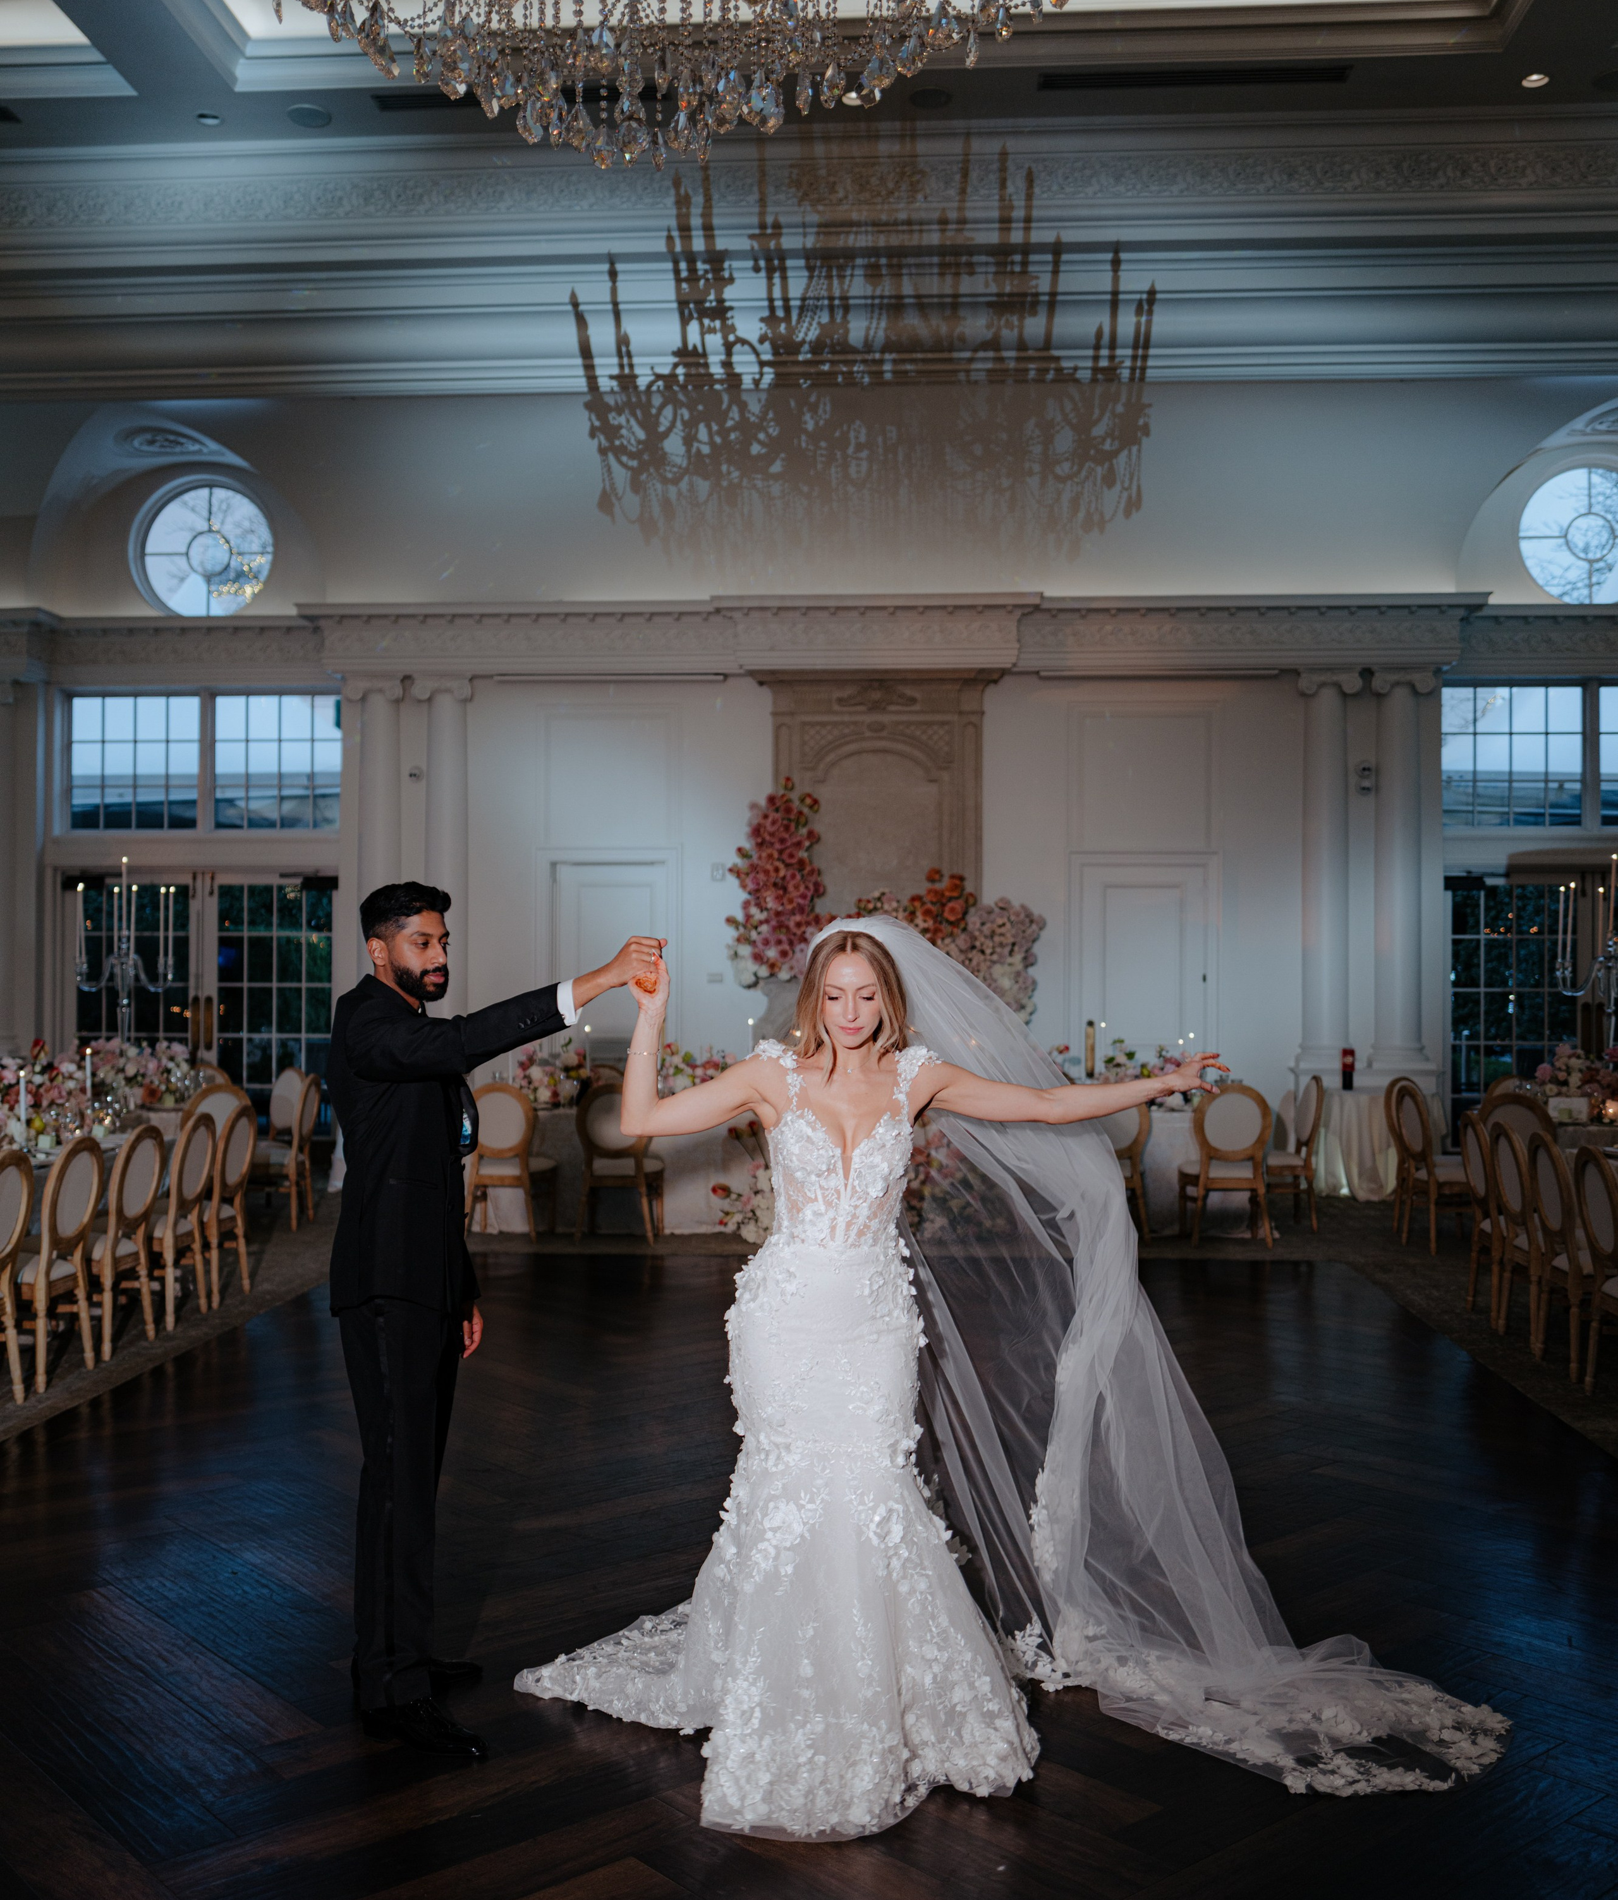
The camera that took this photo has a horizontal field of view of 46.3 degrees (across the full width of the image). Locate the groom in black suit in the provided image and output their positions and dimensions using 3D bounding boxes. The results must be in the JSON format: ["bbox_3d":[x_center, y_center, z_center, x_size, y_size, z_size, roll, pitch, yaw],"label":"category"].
[{"bbox_3d":[-0.660,0.766,4.090,0.750,1.800,0.500,0,-1,14],"label":"groom in black suit"}]

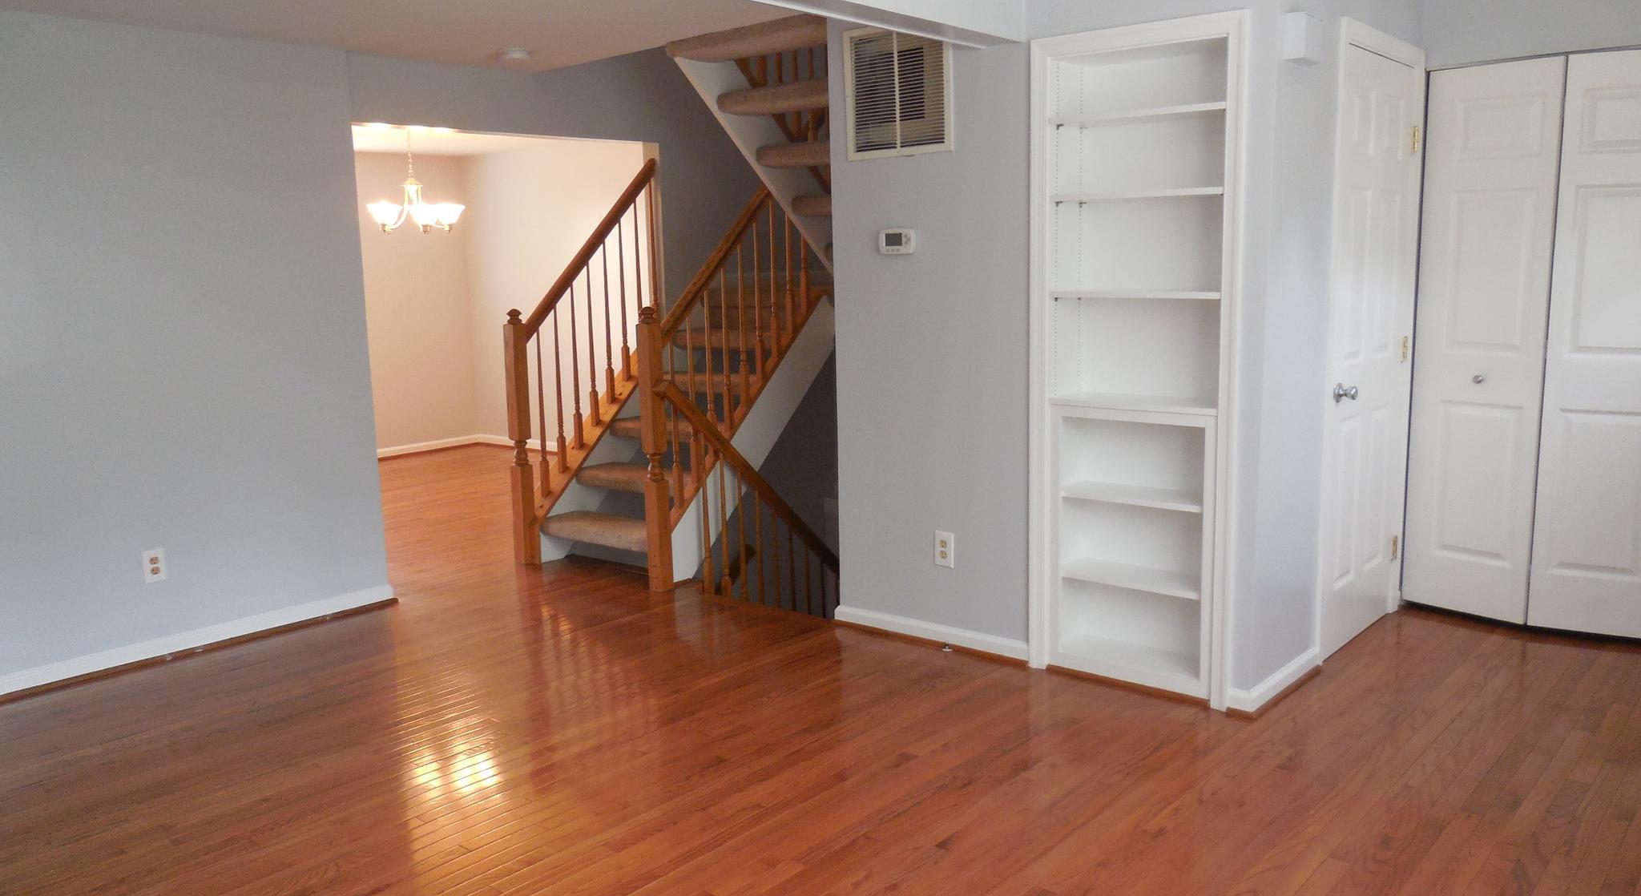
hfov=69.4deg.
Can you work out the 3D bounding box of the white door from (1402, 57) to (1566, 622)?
[{"bbox_3d":[2.432,-0.376,4.395,0.445,2.028,0.041,6,11,41],"label":"white door"}]

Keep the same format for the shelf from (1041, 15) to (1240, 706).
[{"bbox_3d":[1.045,-0.252,3.808,0.662,2.054,0.258,6,11,41],"label":"shelf"}]

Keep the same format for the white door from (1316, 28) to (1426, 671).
[{"bbox_3d":[1.934,-0.328,4.171,0.048,2.054,0.775,6,11,41],"label":"white door"}]

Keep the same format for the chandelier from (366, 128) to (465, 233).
[{"bbox_3d":[-2.315,-1.555,6.793,0.600,0.640,0.600,6,11,41],"label":"chandelier"}]

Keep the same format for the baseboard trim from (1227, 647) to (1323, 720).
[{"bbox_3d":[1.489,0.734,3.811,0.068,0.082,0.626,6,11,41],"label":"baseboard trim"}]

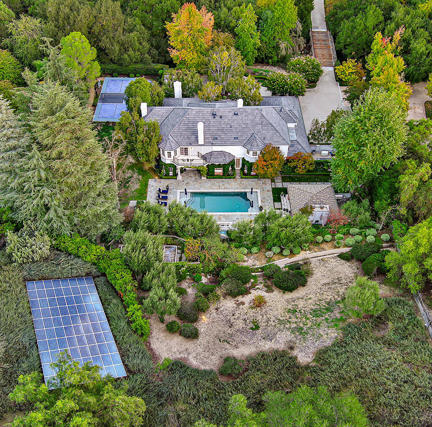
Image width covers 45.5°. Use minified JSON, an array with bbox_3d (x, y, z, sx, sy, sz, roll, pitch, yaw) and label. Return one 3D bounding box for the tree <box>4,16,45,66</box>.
[{"bbox_3d":[-38.000,-33.800,103.000,7.700,10.500,7.700,0,46,0],"label":"tree"}]

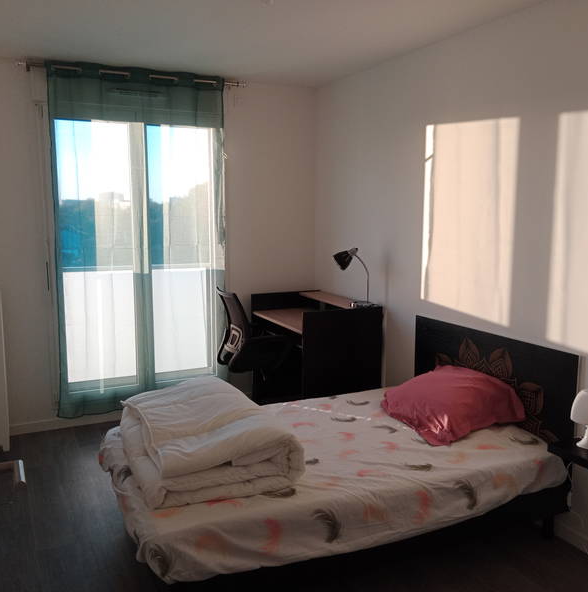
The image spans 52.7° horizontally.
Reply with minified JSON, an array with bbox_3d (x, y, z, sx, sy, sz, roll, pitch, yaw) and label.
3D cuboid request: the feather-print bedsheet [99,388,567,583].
[{"bbox_3d":[0.143,0.767,2.820,1.938,0.201,1.201,-4,9,-26],"label":"feather-print bedsheet"}]

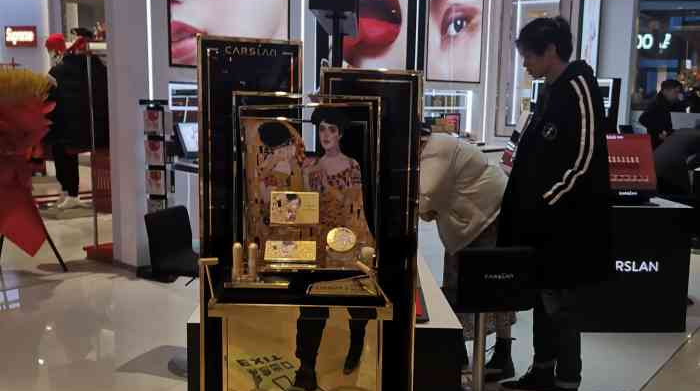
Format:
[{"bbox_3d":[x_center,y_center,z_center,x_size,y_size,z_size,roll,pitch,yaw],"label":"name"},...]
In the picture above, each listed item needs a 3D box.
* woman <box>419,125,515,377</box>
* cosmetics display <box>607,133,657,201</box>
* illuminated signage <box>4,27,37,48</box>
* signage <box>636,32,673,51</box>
[{"bbox_3d":[0.525,0.282,3.780,0.720,1.320,0.500,3,8,16],"label":"woman"},{"bbox_3d":[1.776,-0.173,4.665,0.340,0.420,0.250,0,8,-3],"label":"cosmetics display"},{"bbox_3d":[-4.656,-2.236,10.300,0.780,0.280,0.080,7,10,37],"label":"illuminated signage"},{"bbox_3d":[5.021,-2.539,12.000,0.580,0.270,0.060,7,10,37],"label":"signage"}]

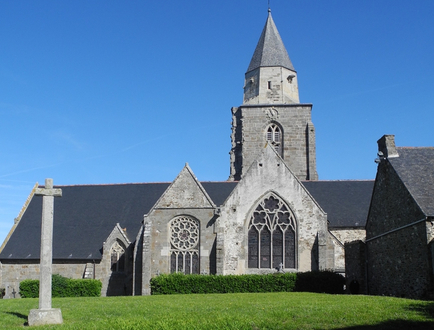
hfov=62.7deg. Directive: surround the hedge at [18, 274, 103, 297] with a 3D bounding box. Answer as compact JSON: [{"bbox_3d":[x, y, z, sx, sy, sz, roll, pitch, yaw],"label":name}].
[{"bbox_3d":[-9.500,7.421,21.849,4.880,1.300,1.100,-1,-11,3],"label":"hedge"}]

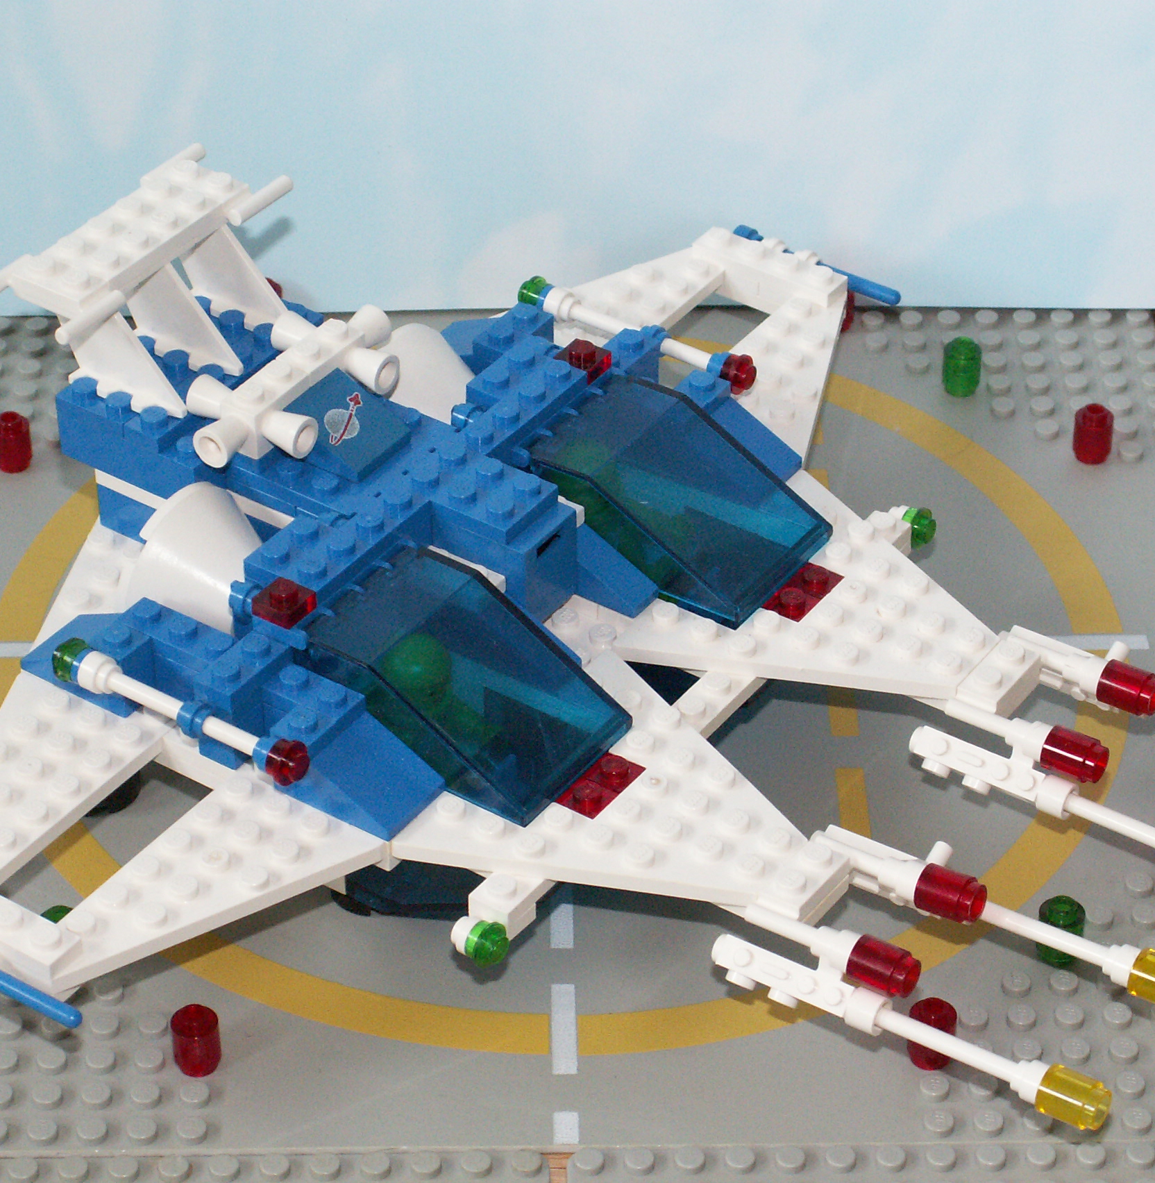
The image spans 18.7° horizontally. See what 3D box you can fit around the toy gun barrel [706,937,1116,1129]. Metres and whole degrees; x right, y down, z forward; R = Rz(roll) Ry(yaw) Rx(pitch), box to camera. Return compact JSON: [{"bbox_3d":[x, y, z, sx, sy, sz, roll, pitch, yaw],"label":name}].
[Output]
[{"bbox_3d":[0.051,0.069,0.552,0.069,0.009,0.009,21,42,29],"label":"toy gun barrel"}]

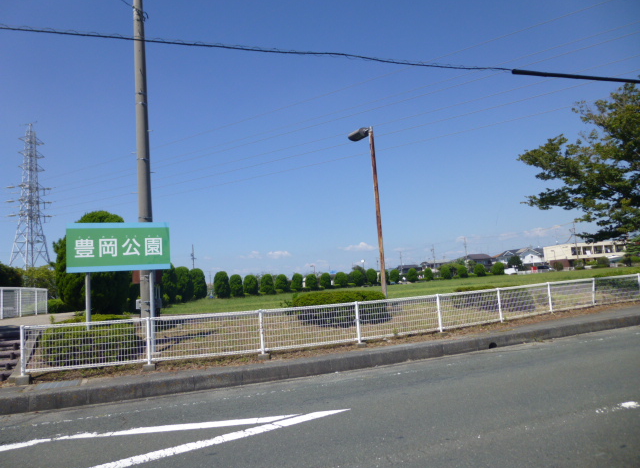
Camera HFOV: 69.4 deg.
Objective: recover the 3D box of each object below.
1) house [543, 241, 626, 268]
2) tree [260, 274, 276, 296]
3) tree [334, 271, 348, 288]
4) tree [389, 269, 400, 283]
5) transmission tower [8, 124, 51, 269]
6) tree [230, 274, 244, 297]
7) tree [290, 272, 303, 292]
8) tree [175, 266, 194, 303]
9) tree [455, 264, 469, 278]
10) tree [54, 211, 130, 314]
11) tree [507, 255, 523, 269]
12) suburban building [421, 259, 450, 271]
[{"bbox_3d":[64.216,5.814,110.776,15.500,6.800,10.600,-3,-5,-7],"label":"house"},{"bbox_3d":[-5.705,5.589,51.000,1.655,2.252,1.655,-2,-6,-22],"label":"tree"},{"bbox_3d":[2.071,4.365,44.000,1.380,1.583,1.380,-4,-5,2],"label":"tree"},{"bbox_3d":[12.089,6.815,75.000,1.866,2.284,1.866,-4,-6,0],"label":"tree"},{"bbox_3d":[-76.547,-5.939,122.000,8.500,45.000,8.500,-6,-6,19],"label":"transmission tower"},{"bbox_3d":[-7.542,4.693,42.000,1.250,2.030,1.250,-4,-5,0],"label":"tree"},{"bbox_3d":[-2.085,4.324,41.000,1.064,1.634,1.064,-3,-5,-3],"label":"tree"},{"bbox_3d":[-9.235,3.469,31.500,1.295,2.453,1.295,-2,-6,-22],"label":"tree"},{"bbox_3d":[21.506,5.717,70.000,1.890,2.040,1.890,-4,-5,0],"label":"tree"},{"bbox_3d":[-8.625,1.085,17.600,2.894,3.904,2.894,-1,-6,-26],"label":"tree"},{"bbox_3d":[47.131,7.391,112.000,3.756,4.141,3.756,-2,-6,-22],"label":"tree"},{"bbox_3d":[38.358,11.458,153.500,10.000,6.300,7.500,-4,-5,0],"label":"suburban building"}]

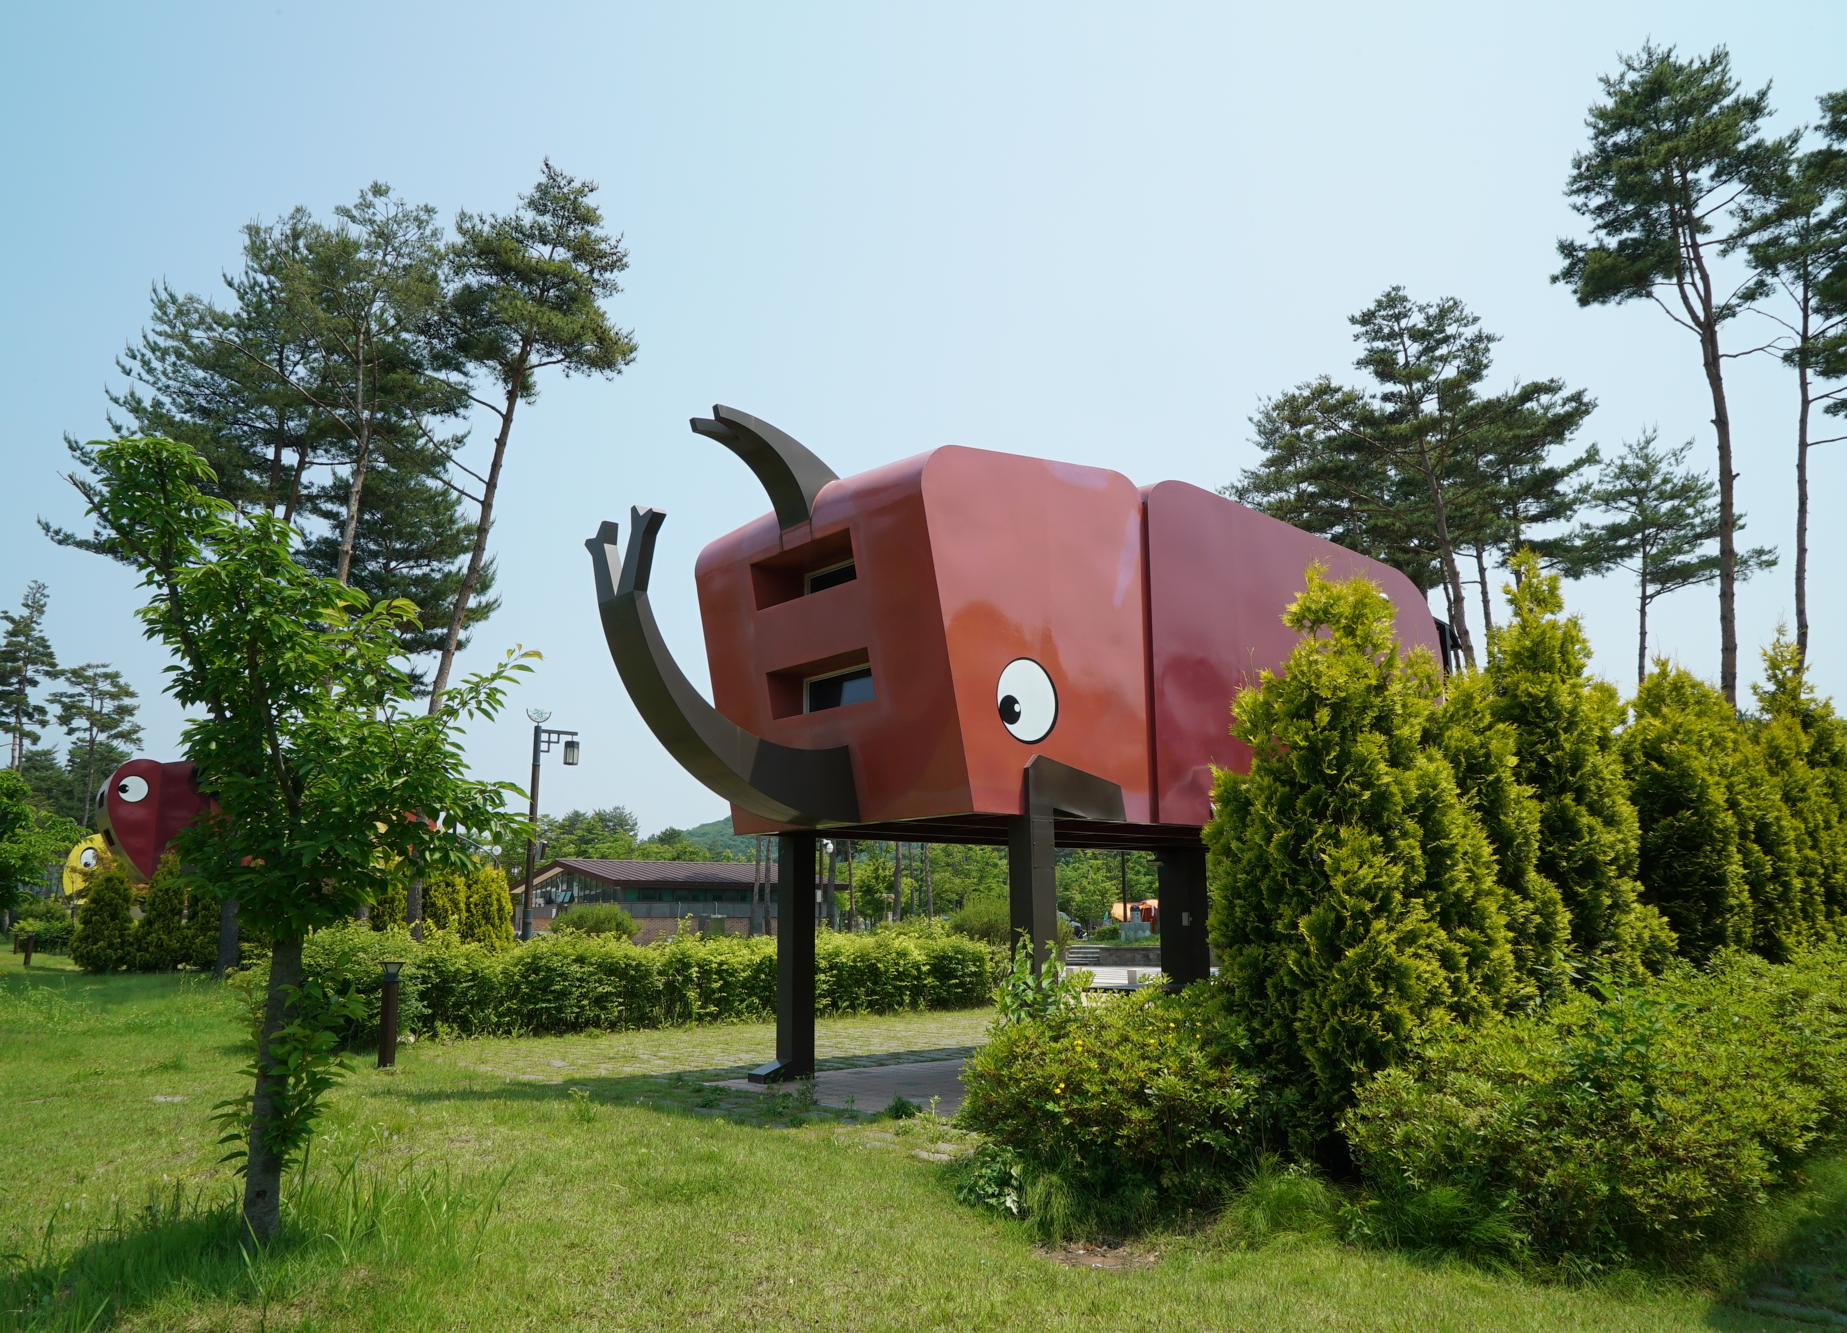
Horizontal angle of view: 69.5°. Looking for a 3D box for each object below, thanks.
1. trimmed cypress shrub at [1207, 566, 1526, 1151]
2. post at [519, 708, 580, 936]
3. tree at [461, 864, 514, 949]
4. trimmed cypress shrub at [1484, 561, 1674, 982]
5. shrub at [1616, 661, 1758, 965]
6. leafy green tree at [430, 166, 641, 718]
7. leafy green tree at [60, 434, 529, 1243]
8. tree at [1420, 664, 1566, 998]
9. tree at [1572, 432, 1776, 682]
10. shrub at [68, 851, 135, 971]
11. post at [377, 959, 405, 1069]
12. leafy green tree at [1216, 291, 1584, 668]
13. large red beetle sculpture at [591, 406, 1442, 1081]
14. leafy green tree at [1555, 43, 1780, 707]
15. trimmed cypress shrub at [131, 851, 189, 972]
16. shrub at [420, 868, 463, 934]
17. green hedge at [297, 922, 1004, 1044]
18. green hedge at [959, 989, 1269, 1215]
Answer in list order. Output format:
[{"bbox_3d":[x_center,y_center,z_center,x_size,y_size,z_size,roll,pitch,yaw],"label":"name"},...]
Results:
[{"bbox_3d":[2.790,1.171,8.476,1.916,3.730,1.916,-4,-11,18],"label":"trimmed cypress shrub"},{"bbox_3d":[-6.637,3.248,23.300,1.100,5.074,0.450,6,-12,-31],"label":"post"},{"bbox_3d":[-9.651,5.663,29.476,1.118,2.531,1.118,3,-11,-18],"label":"tree"},{"bbox_3d":[4.841,1.216,10.138,1.385,4.290,1.385,-5,-11,25],"label":"trimmed cypress shrub"},{"bbox_3d":[6.964,1.826,12.159,1.213,3.766,1.213,-6,-12,29],"label":"shrub"},{"bbox_3d":[-7.279,-1.925,23.715,3.838,15.415,3.838,3,-11,-17],"label":"leafy green tree"},{"bbox_3d":[-3.300,0.773,6.887,2.217,4.142,2.217,4,-11,-25],"label":"leafy green tree"},{"bbox_3d":[3.705,1.593,9.056,1.160,3.186,1.160,-4,-11,22],"label":"tree"},{"bbox_3d":[19.317,0.651,33.439,5.091,13.829,5.091,-7,-12,30],"label":"tree"},{"bbox_3d":[-27.625,8.226,44.799,2.204,4.041,2.204,6,-13,-31],"label":"shrub"},{"bbox_3d":[-5.533,3.605,13.834,0.292,1.108,0.292,4,-12,-21],"label":"post"},{"bbox_3d":[10.122,-0.924,27.068,7.162,14.363,7.162,-4,-11,21],"label":"leafy green tree"},{"bbox_3d":[1.252,1.113,13.462,9.778,5.743,3.530,9,-14,-40],"label":"large red beetle sculpture"},{"bbox_3d":[15.979,-3.703,27.150,4.420,20.080,4.420,-7,-13,31],"label":"leafy green tree"},{"bbox_3d":[-18.021,5.872,31.482,1.186,2.946,1.186,5,-12,-29],"label":"trimmed cypress shrub"},{"bbox_3d":[-16.751,8.739,46.209,1.732,3.371,1.732,3,-11,-19],"label":"shrub"},{"bbox_3d":[-3.253,4.806,20.872,1.300,1.350,12.272,-11,-15,43],"label":"green hedge"},{"bbox_3d":[1.007,2.264,7.049,1.643,1.080,1.500,-2,-11,8],"label":"green hedge"}]

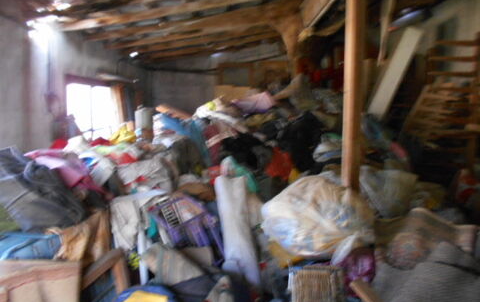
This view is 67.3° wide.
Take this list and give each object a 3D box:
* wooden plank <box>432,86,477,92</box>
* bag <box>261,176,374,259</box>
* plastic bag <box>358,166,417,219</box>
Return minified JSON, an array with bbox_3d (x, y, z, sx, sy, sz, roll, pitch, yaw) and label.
[{"bbox_3d":[2.380,-0.693,4.000,0.490,0.050,0.060,1,5,6],"label":"wooden plank"},{"bbox_3d":[0.505,0.427,2.350,0.700,0.480,0.550,1,5,11],"label":"bag"},{"bbox_3d":[1.203,0.326,2.900,0.440,0.400,0.360,2,5,17],"label":"plastic bag"}]

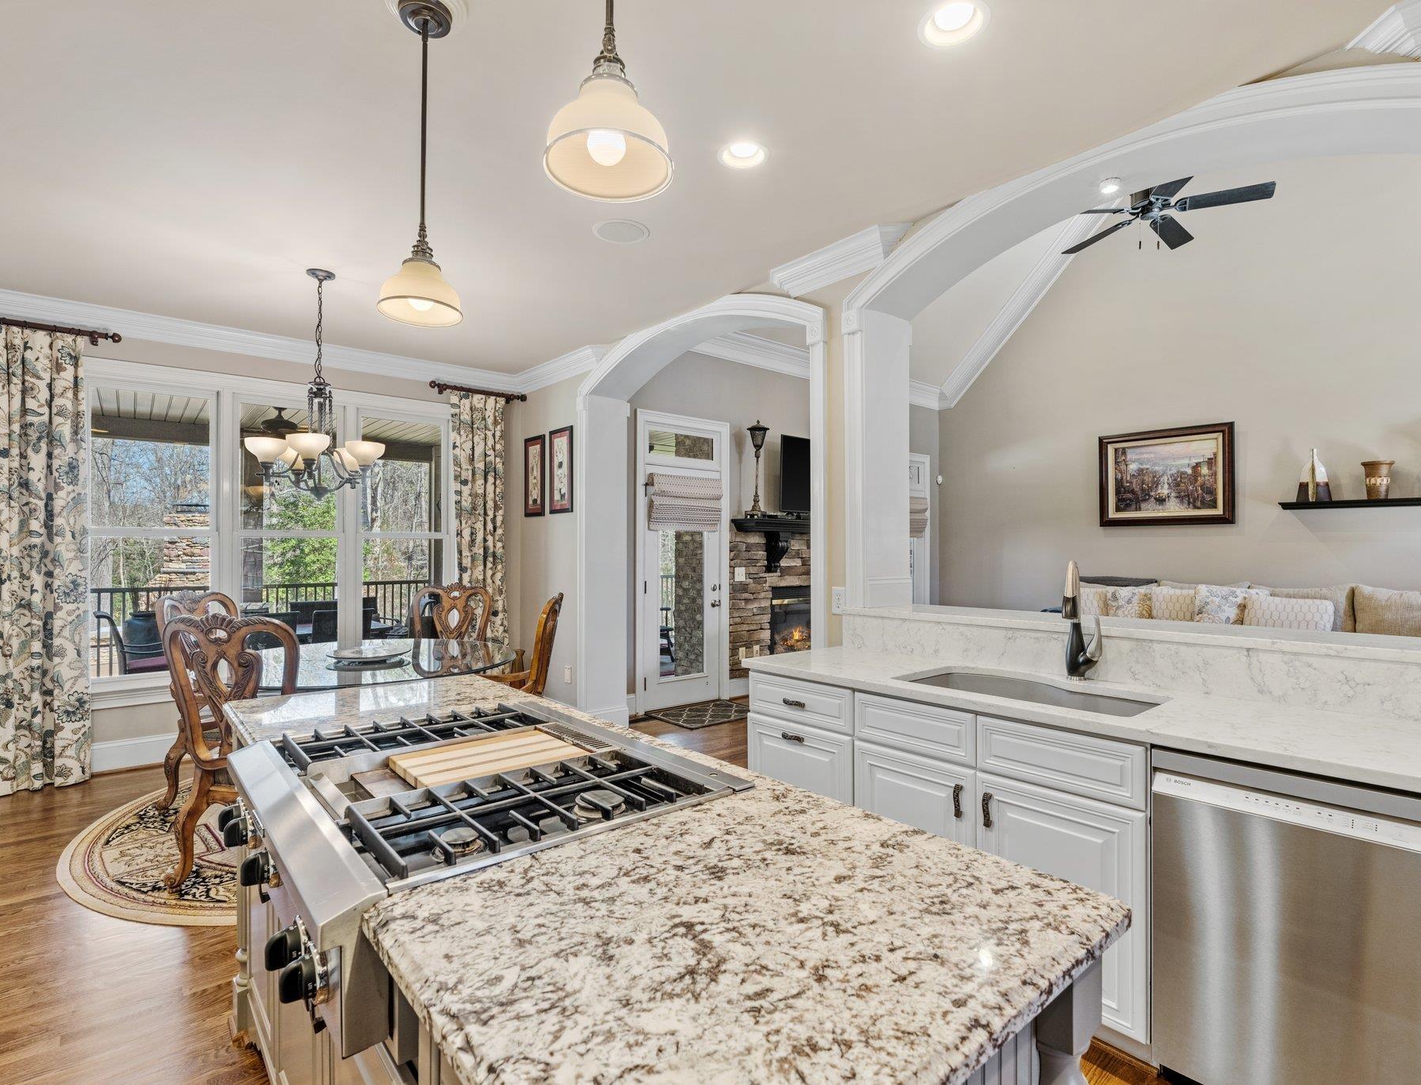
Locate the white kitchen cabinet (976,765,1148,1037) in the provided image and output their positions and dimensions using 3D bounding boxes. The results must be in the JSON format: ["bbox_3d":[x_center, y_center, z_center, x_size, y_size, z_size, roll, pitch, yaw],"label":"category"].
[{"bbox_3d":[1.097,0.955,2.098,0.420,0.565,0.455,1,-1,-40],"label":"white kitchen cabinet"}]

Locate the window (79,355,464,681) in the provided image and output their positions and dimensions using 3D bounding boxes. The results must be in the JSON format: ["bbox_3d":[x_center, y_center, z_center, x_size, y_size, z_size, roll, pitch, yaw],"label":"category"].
[{"bbox_3d":[-2.862,-0.109,4.931,2.260,1.950,0.120,0,-1,-40],"label":"window"}]

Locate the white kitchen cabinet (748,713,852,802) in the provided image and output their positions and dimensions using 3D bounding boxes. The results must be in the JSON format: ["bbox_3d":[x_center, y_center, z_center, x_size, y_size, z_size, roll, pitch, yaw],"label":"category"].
[{"bbox_3d":[0.481,0.961,2.833,0.420,0.565,0.535,1,-1,-40],"label":"white kitchen cabinet"}]

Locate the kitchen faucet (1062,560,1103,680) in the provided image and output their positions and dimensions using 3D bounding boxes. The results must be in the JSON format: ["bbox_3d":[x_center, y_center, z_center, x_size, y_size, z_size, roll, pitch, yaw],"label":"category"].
[{"bbox_3d":[1.222,0.266,2.391,0.130,0.390,0.220,0,-1,35],"label":"kitchen faucet"}]

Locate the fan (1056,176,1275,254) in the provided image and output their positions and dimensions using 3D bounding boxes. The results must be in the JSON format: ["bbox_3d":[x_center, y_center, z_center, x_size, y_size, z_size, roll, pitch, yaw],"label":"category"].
[{"bbox_3d":[2.950,-2.221,4.845,1.300,0.450,1.300,1,-1,-40],"label":"fan"}]

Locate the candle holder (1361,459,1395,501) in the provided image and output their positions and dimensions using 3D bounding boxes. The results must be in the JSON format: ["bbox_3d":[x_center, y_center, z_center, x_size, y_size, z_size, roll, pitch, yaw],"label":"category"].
[{"bbox_3d":[5.274,-0.497,5.705,0.190,0.320,0.190,0,-1,-40],"label":"candle holder"}]

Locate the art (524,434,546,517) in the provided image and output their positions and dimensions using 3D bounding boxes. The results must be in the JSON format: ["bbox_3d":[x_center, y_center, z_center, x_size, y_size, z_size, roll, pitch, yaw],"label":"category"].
[{"bbox_3d":[-1.417,-0.526,5.788,0.030,0.640,0.365,0,-1,-40],"label":"art"}]

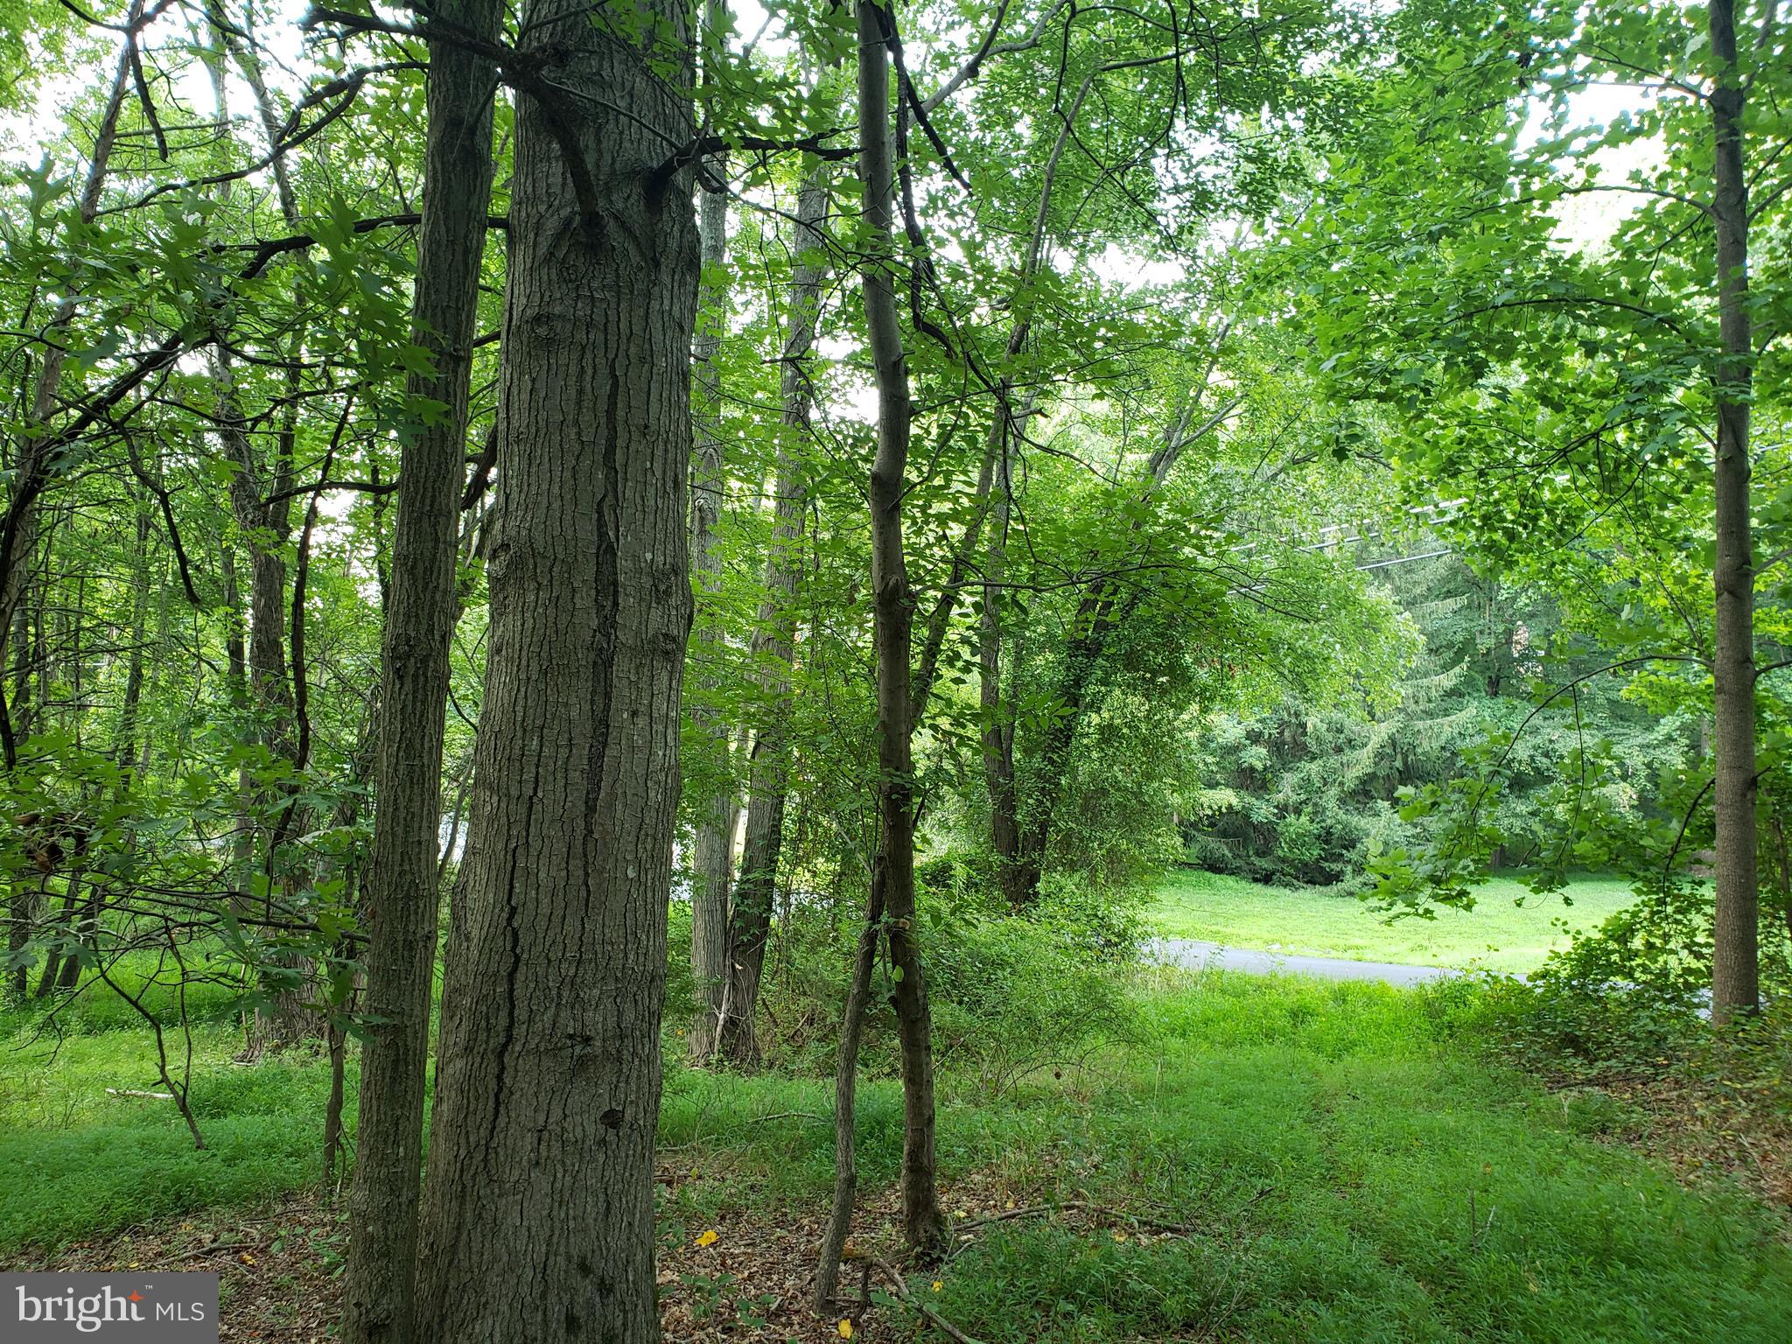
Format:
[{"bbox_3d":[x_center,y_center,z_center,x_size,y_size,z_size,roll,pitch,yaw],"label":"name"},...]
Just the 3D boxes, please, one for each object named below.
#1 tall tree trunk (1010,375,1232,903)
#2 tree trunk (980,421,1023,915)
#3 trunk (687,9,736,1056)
[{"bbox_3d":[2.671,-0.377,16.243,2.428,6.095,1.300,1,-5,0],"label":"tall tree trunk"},{"bbox_3d":[1.283,-0.048,16.225,0.420,5.643,0.420,1,-5,0],"label":"tree trunk"},{"bbox_3d":[-1.149,-0.869,8.400,0.280,6.550,0.280,1,-4,0],"label":"trunk"}]

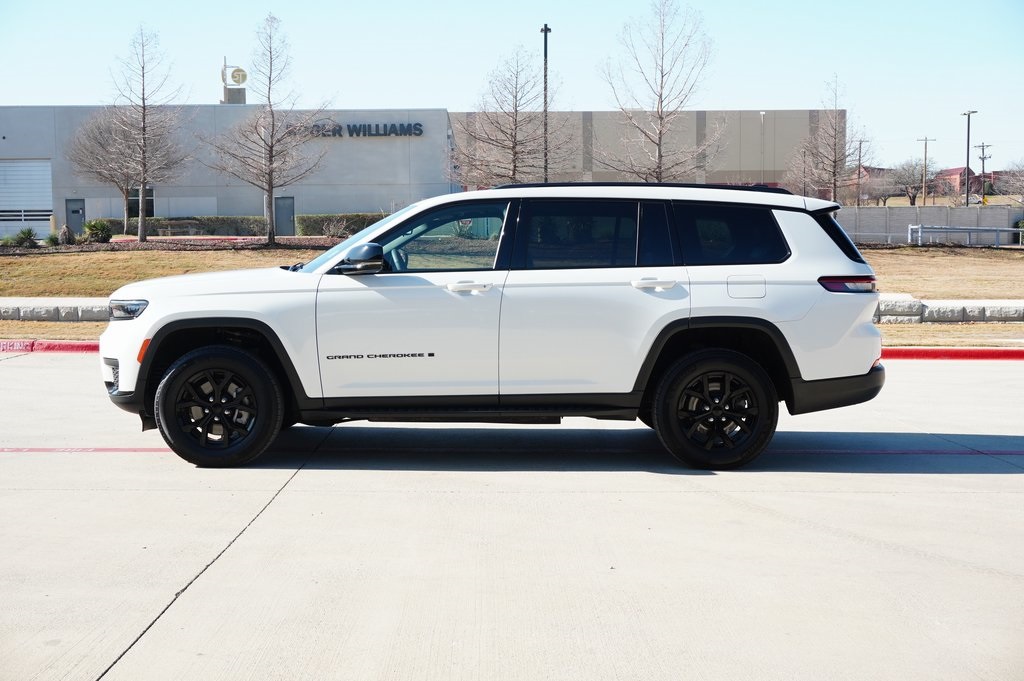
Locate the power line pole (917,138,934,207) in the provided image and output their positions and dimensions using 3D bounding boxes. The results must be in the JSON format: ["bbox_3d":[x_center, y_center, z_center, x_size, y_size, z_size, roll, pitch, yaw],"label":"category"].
[{"bbox_3d":[55.276,-22.451,159.609,2.500,9.549,0.350,0,5,0],"label":"power line pole"}]

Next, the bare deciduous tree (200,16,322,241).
[{"bbox_3d":[-9.258,-7.859,44.651,4.599,8.509,4.599,0,5,0],"label":"bare deciduous tree"}]

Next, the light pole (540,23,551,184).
[{"bbox_3d":[1.390,-8.636,49.634,0.420,8.925,0.900,0,5,0],"label":"light pole"}]

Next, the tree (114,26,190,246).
[{"bbox_3d":[-13.678,-7.680,44.672,3.167,7.997,3.167,0,5,0],"label":"tree"}]

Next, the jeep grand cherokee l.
[{"bbox_3d":[-0.135,-0.205,8.280,5.200,1.810,2.030,0,5,0],"label":"jeep grand cherokee l"}]

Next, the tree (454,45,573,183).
[{"bbox_3d":[0.096,-7.421,45.697,4.778,7.391,4.778,0,5,0],"label":"tree"}]

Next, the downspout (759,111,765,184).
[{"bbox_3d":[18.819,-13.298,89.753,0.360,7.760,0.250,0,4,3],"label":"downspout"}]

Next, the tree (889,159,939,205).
[{"bbox_3d":[53.940,-21.070,159.733,6.970,6.508,6.970,0,5,0],"label":"tree"}]

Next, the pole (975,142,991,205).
[{"bbox_3d":[65.160,-22.816,164.636,2.500,8.894,0.400,0,5,0],"label":"pole"}]

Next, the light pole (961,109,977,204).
[{"bbox_3d":[33.493,-12.613,87.654,1.200,8.447,0.400,0,5,0],"label":"light pole"}]

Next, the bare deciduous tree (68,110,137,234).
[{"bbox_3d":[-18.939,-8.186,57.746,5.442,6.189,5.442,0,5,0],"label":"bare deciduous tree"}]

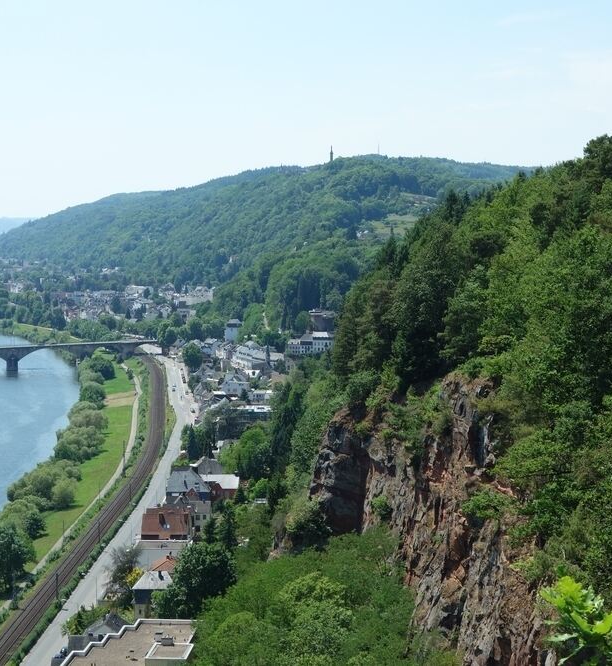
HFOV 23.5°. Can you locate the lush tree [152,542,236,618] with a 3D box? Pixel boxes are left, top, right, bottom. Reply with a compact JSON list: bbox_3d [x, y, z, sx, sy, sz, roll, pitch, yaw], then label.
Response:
[{"bbox_3d":[-24.677,55.478,325.721,17.800,17.000,17.000,0,4,0],"label":"lush tree"}]

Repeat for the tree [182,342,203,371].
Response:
[{"bbox_3d":[-69.421,15.085,900.153,12.000,17.000,12.000,0,4,0],"label":"tree"}]

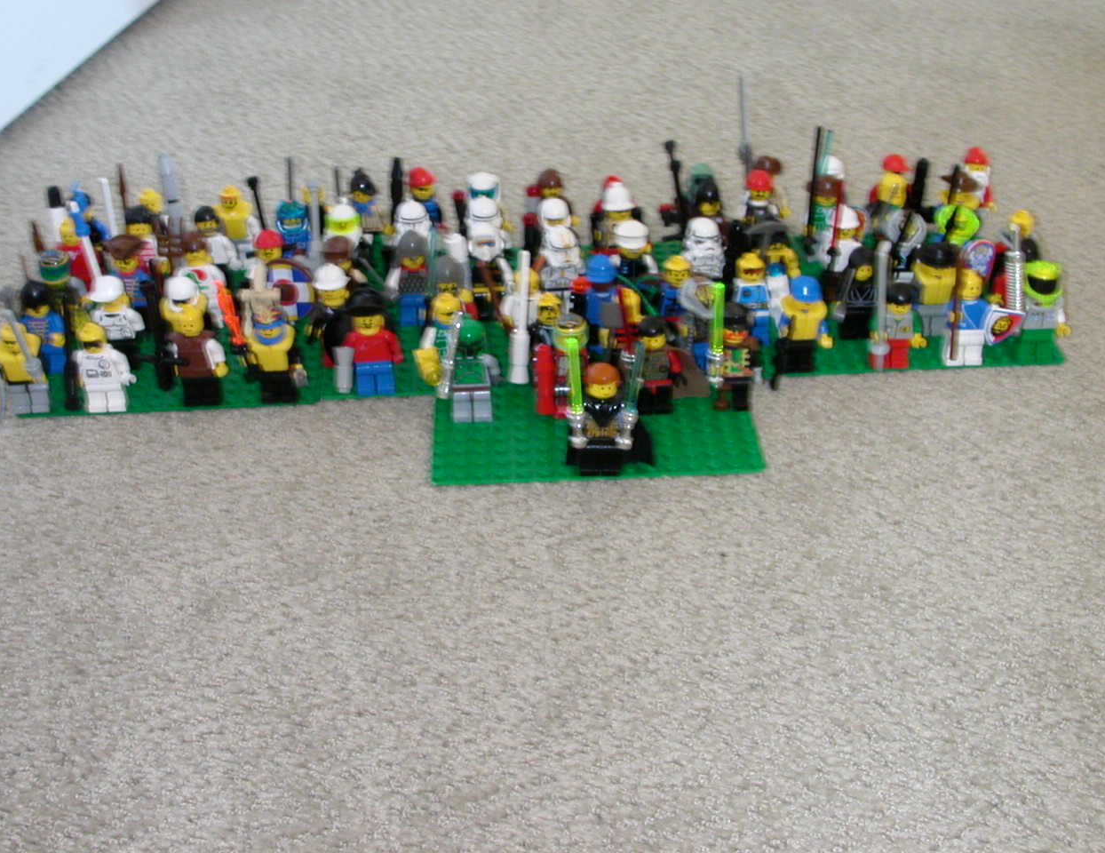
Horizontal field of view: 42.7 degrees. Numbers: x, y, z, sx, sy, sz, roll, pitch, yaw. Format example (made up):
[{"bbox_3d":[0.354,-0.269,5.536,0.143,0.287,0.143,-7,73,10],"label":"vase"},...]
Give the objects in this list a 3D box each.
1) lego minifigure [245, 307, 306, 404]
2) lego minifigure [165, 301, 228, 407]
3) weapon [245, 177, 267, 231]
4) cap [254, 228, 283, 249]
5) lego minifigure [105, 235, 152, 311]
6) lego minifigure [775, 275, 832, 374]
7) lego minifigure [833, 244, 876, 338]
[{"bbox_3d":[-0.115,-0.030,0.587,0.025,0.043,0.016,-2,34,0],"label":"lego minifigure"},{"bbox_3d":[-0.148,-0.028,0.584,0.026,0.042,0.017,-2,33,0],"label":"lego minifigure"},{"bbox_3d":[-0.141,-0.103,0.679,0.005,0.037,0.005,-6,26,3],"label":"weapon"},{"bbox_3d":[-0.125,-0.082,0.620,0.012,0.008,0.015,12,38,20],"label":"cap"},{"bbox_3d":[-0.185,-0.062,0.625,0.024,0.045,0.015,-3,35,-1],"label":"lego minifigure"},{"bbox_3d":[0.102,-0.042,0.585,0.025,0.043,0.015,-3,36,-1],"label":"lego minifigure"},{"bbox_3d":[0.131,-0.057,0.603,0.025,0.043,0.015,-3,35,-1],"label":"lego minifigure"}]

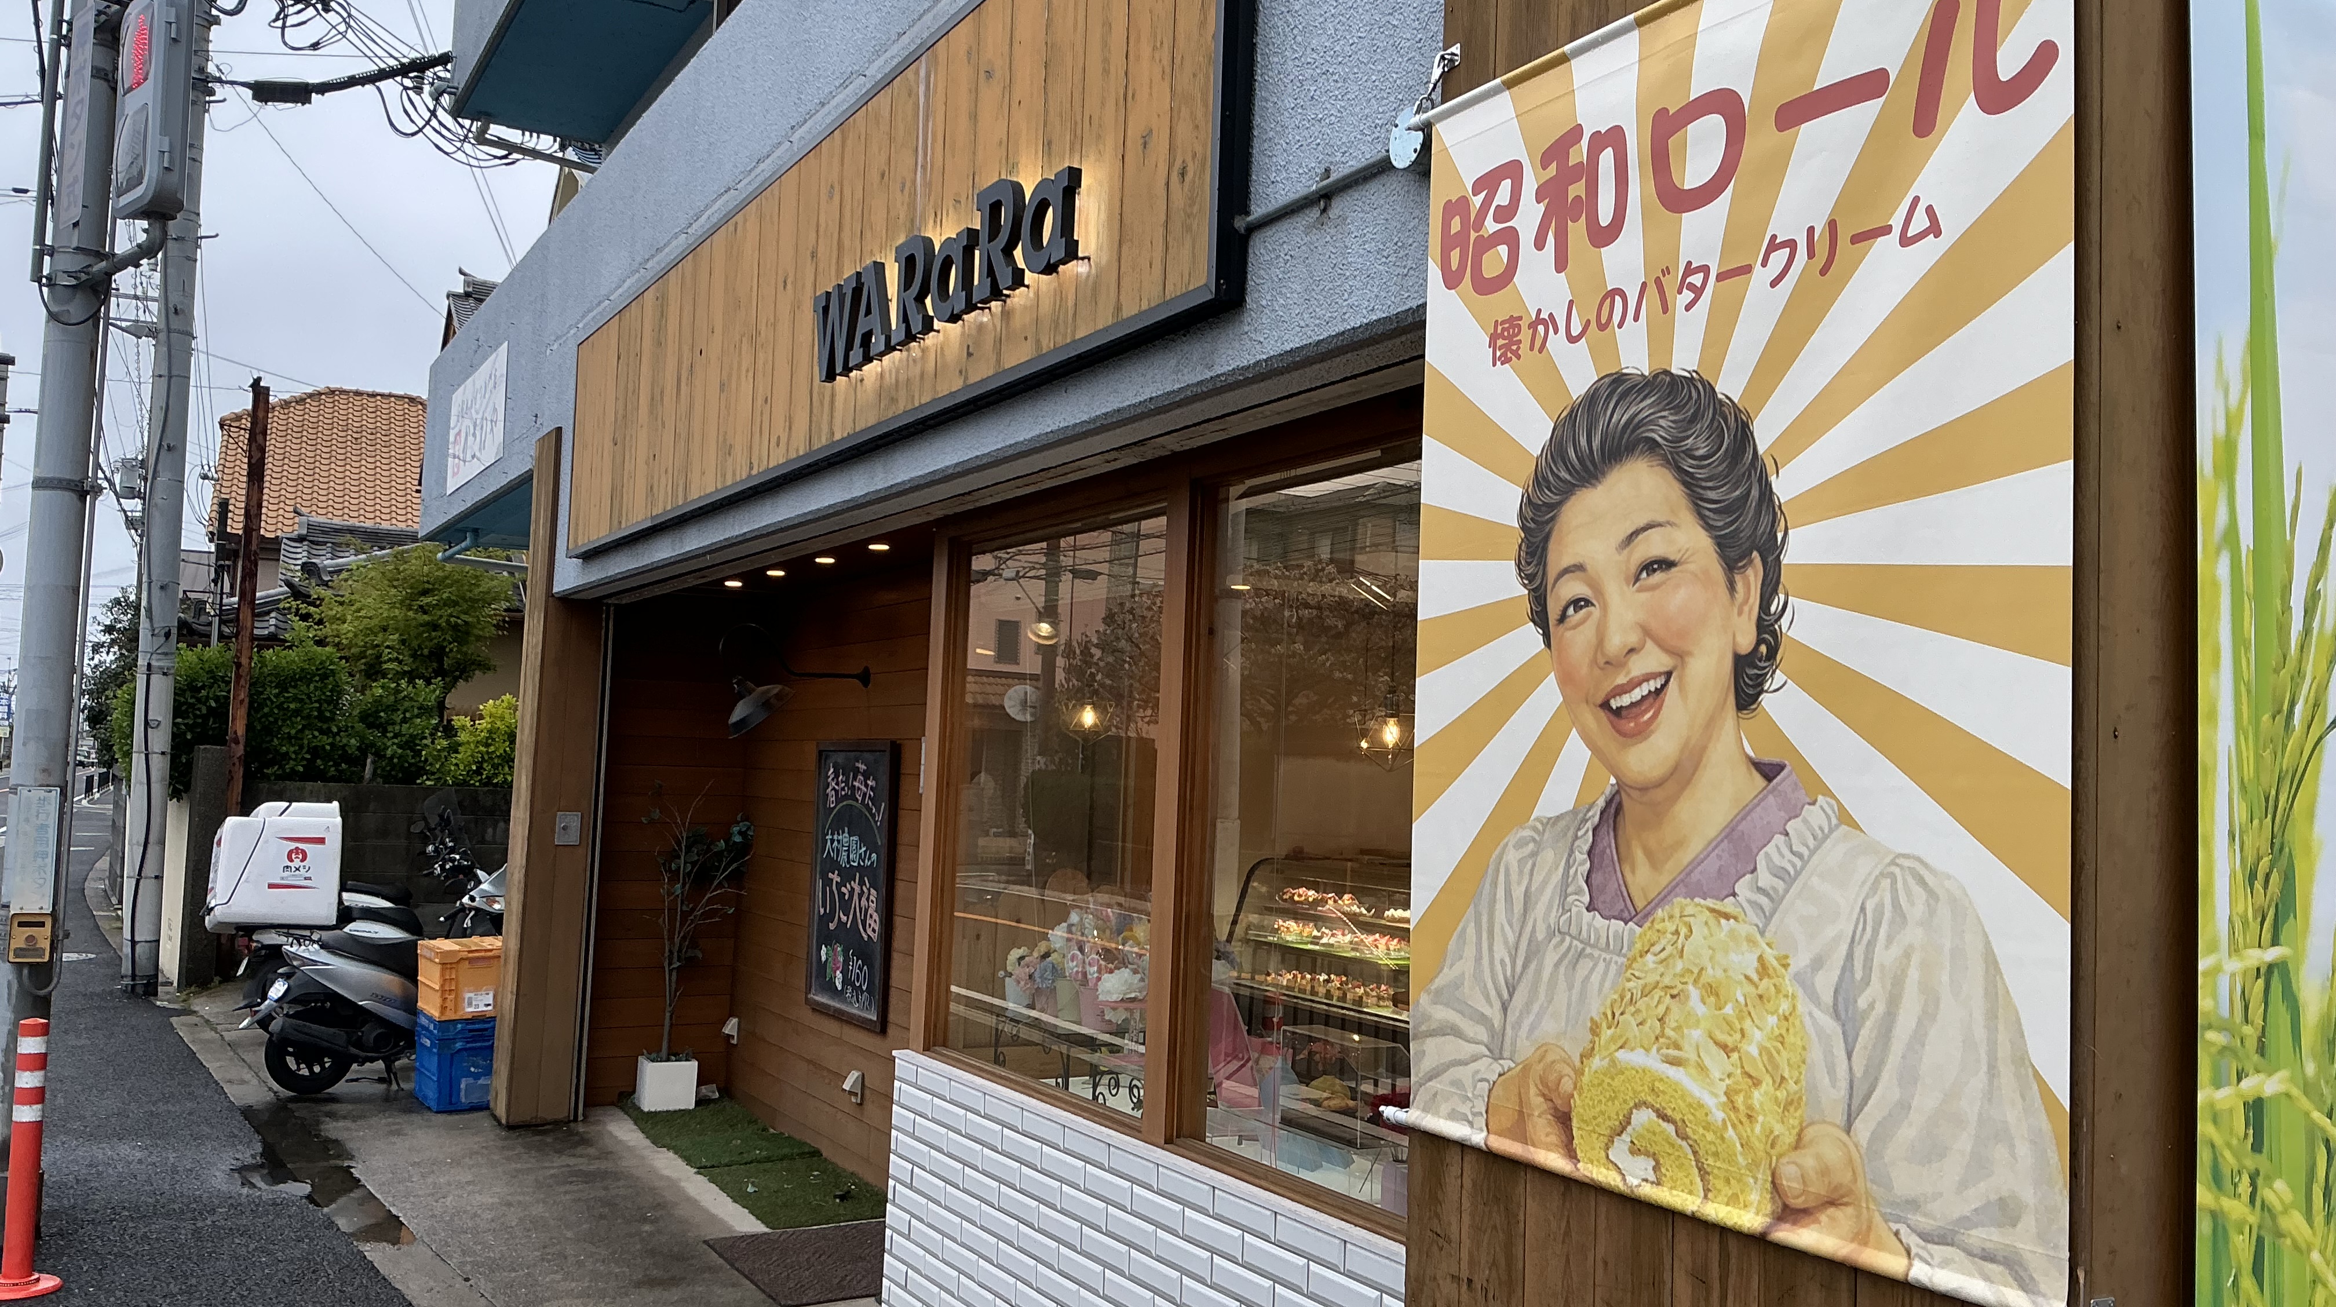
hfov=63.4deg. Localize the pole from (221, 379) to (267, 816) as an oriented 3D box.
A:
[{"bbox_3d":[-6.230,0.178,12.738,0.110,4.010,0.110,4,-5,-29],"label":"pole"}]

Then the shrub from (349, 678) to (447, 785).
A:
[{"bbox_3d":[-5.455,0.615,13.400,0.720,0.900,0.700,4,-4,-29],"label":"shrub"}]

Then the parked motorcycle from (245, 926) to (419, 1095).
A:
[{"bbox_3d":[-3.626,1.597,9.217,1.680,1.050,0.660,4,-4,-29],"label":"parked motorcycle"}]

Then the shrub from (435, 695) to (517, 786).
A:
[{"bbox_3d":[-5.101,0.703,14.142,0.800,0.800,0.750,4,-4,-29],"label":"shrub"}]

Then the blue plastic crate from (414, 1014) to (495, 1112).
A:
[{"bbox_3d":[-3.369,1.940,9.108,0.366,0.410,0.530,4,-4,-29],"label":"blue plastic crate"}]

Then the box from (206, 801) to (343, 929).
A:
[{"bbox_3d":[-4.800,1.137,10.150,0.585,0.640,0.500,4,-4,-29],"label":"box"}]

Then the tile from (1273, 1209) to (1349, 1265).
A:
[{"bbox_3d":[0.268,1.104,3.524,0.020,0.055,0.228,4,-4,-29],"label":"tile"}]

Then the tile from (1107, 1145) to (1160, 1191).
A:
[{"bbox_3d":[-0.070,1.131,4.128,0.020,0.055,0.228,4,-4,-29],"label":"tile"}]

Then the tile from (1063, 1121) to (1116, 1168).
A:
[{"bbox_3d":[-0.188,1.148,4.408,0.014,0.062,0.228,4,-4,-29],"label":"tile"}]

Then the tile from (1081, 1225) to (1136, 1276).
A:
[{"bbox_3d":[-0.139,1.325,4.195,0.014,0.061,0.226,4,-4,-29],"label":"tile"}]

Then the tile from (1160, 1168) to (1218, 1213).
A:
[{"bbox_3d":[0.037,1.109,3.906,0.014,0.057,0.226,4,-4,-29],"label":"tile"}]

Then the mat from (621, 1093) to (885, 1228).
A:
[{"bbox_3d":[-1.812,2.126,8.083,0.620,0.030,2.760,4,-4,-29],"label":"mat"}]

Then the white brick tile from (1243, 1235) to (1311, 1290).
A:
[{"bbox_3d":[0.211,1.187,3.686,0.014,0.062,0.228,4,-4,-29],"label":"white brick tile"}]

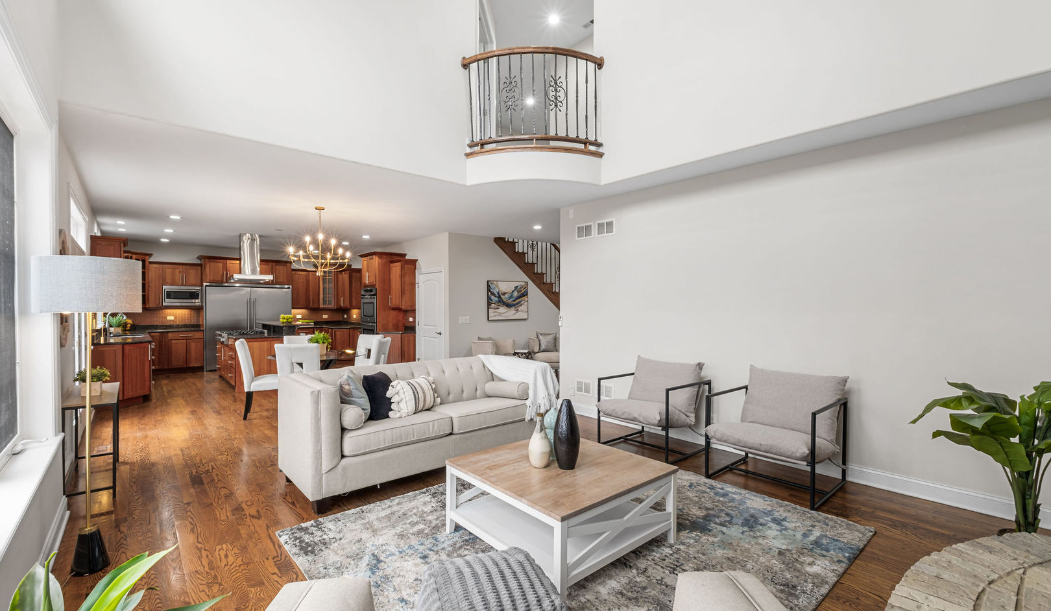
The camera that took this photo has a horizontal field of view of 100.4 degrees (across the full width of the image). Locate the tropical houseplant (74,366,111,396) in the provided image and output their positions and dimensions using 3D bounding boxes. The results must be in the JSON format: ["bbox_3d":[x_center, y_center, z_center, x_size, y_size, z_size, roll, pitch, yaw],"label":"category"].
[{"bbox_3d":[-3.485,0.600,3.530,0.220,0.235,0.200,0,0,-42],"label":"tropical houseplant"}]

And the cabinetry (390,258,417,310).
[{"bbox_3d":[-2.434,-0.400,8.757,0.340,0.980,0.480,0,0,-42],"label":"cabinetry"}]

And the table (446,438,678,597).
[{"bbox_3d":[0.212,1.212,2.690,0.985,0.456,0.990,0,0,-41],"label":"table"}]

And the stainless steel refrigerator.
[{"bbox_3d":[-6.563,0.479,10.346,1.725,1.923,0.700,0,0,-42],"label":"stainless steel refrigerator"}]

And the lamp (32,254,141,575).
[{"bbox_3d":[-2.400,0.593,2.414,0.425,1.694,0.425,0,0,-45],"label":"lamp"}]

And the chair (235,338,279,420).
[{"bbox_3d":[-3.390,0.920,5.770,0.650,1.000,0.470,0,0,-33],"label":"chair"}]

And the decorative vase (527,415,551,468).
[{"bbox_3d":[0.090,0.829,2.700,0.135,0.322,0.135,0,0,0],"label":"decorative vase"}]

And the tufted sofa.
[{"bbox_3d":[-0.934,1.011,4.047,2.198,0.858,0.884,0,0,-42],"label":"tufted sofa"}]

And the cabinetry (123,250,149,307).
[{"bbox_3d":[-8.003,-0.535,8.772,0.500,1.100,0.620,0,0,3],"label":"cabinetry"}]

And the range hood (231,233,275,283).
[{"bbox_3d":[-5.300,-0.930,8.395,0.640,0.880,0.930,0,0,-42],"label":"range hood"}]

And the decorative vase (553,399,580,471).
[{"bbox_3d":[0.256,0.785,2.681,0.162,0.410,0.162,0,0,0],"label":"decorative vase"}]

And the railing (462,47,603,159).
[{"bbox_3d":[0.078,-2.145,4.640,1.540,1.080,0.310,0,0,0],"label":"railing"}]

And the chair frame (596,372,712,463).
[{"bbox_3d":[1.297,1.095,4.485,0.720,0.690,0.800,0,0,-39],"label":"chair frame"}]

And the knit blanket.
[{"bbox_3d":[-0.103,0.855,4.695,0.420,0.580,0.920,0,0,-42],"label":"knit blanket"}]

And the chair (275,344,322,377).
[{"bbox_3d":[-2.693,0.942,5.351,0.470,0.995,0.620,0,0,-12],"label":"chair"}]

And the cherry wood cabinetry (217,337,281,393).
[{"bbox_3d":[-5.093,0.965,8.164,0.820,0.900,1.900,0,0,-42],"label":"cherry wood cabinetry"}]

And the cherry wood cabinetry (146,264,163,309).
[{"bbox_3d":[-7.919,-0.415,9.347,0.264,0.934,0.330,0,0,-42],"label":"cherry wood cabinetry"}]

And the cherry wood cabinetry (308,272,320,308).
[{"bbox_3d":[-5.510,-0.405,11.314,0.266,0.944,0.340,0,0,-42],"label":"cherry wood cabinetry"}]

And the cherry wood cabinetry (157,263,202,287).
[{"bbox_3d":[-7.434,-0.661,9.466,0.689,0.525,0.380,0,0,-42],"label":"cherry wood cabinetry"}]

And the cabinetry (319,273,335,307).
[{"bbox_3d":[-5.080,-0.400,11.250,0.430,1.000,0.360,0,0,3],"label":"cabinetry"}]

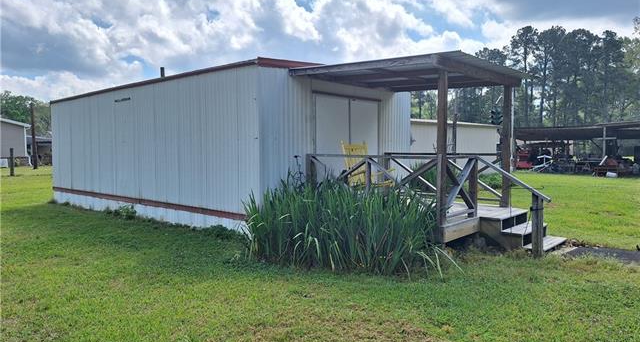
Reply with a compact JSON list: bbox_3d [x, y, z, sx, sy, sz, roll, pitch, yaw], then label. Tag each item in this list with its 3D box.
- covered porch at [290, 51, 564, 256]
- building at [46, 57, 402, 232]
[{"bbox_3d":[1.917,-0.287,7.046,3.610,2.713,3.155,2,4,41],"label":"covered porch"},{"bbox_3d":[-2.918,-0.572,11.324,9.405,2.937,4.699,2,4,41],"label":"building"}]

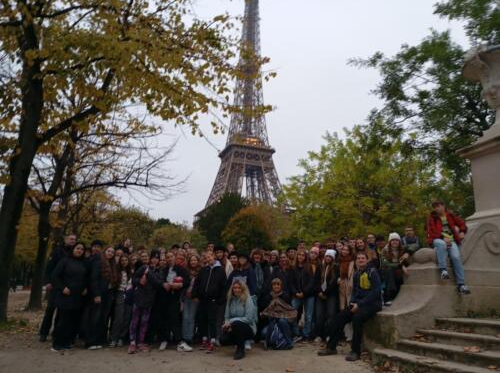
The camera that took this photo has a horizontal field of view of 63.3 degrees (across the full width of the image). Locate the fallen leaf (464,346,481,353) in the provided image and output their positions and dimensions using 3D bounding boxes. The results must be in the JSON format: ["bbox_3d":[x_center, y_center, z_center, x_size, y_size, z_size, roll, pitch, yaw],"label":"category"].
[{"bbox_3d":[3.118,2.283,5.683,0.210,0.050,0.150,2,-12,0],"label":"fallen leaf"}]

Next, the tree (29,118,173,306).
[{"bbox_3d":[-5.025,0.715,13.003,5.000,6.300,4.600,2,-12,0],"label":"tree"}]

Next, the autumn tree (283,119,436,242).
[{"bbox_3d":[4.718,1.091,17.179,6.600,7.900,6.300,2,-12,0],"label":"autumn tree"}]

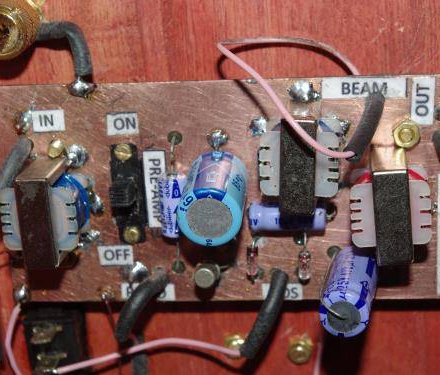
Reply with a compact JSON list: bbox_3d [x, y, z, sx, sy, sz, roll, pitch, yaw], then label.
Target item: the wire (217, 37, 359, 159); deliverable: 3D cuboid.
[{"bbox_3d":[0.015,-0.020,0.276,0.031,0.022,0.022,-1,19,6],"label":"wire"}]

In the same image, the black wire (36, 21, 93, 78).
[{"bbox_3d":[-0.035,-0.031,0.285,0.013,0.013,0.005,-1,19,6],"label":"black wire"}]

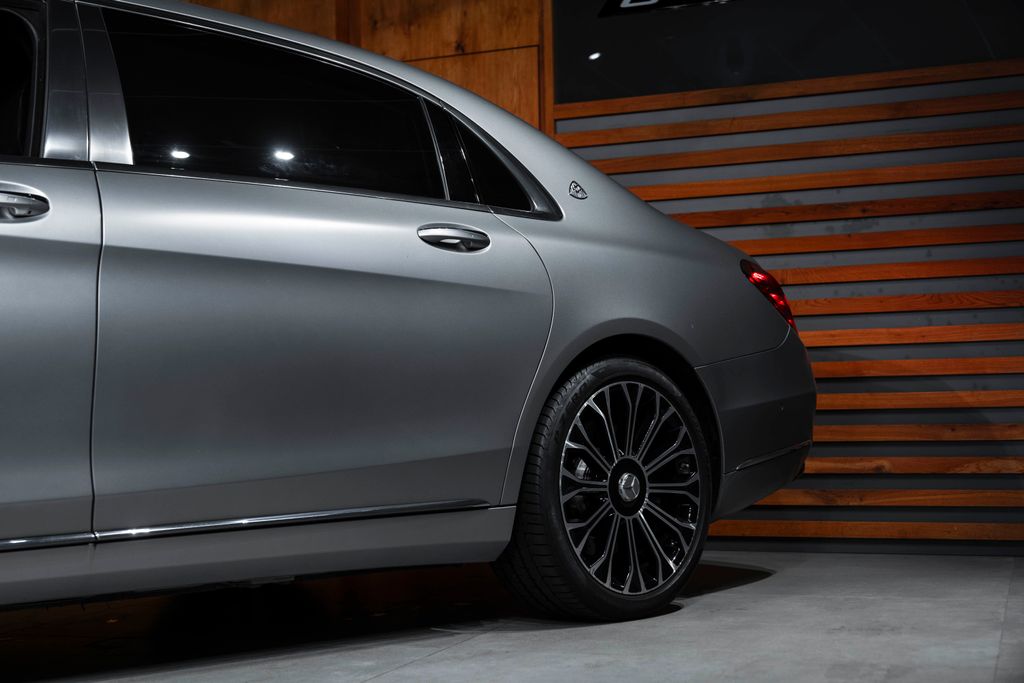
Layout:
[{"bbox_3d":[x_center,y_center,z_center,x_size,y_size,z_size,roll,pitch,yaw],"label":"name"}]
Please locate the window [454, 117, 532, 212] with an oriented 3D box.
[{"bbox_3d":[-0.057,-0.450,3.771,0.192,0.261,0.040,2,-29,-48],"label":"window"}]

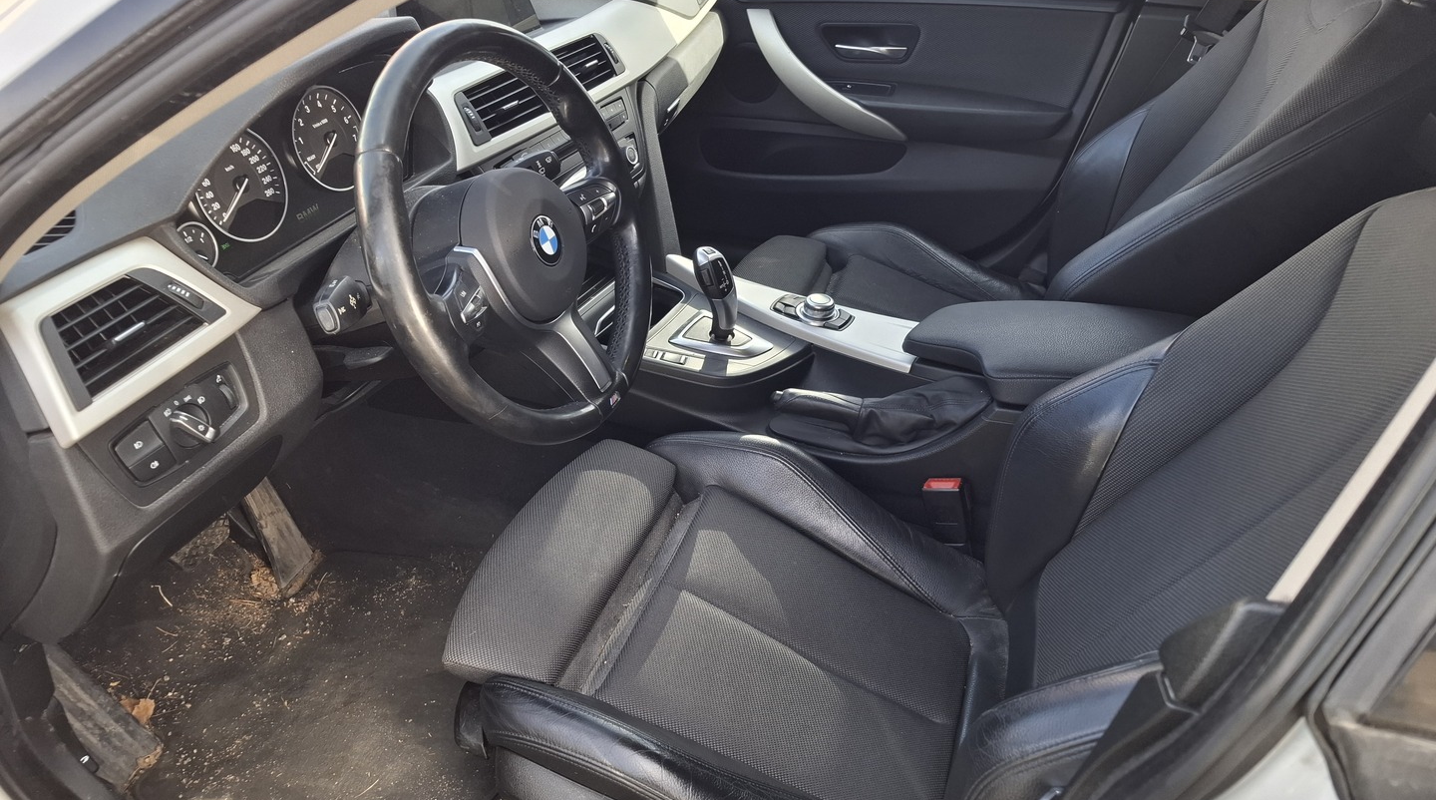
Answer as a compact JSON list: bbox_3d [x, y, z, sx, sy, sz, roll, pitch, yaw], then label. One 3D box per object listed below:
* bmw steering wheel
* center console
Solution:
[{"bbox_3d":[-0.183,-0.142,0.853,0.105,0.370,0.370,-6,28,28],"label":"bmw steering wheel"},{"bbox_3d":[0.214,-0.022,1.227,0.770,0.300,0.250,11,38,17],"label":"center console"}]

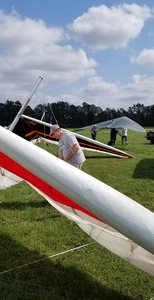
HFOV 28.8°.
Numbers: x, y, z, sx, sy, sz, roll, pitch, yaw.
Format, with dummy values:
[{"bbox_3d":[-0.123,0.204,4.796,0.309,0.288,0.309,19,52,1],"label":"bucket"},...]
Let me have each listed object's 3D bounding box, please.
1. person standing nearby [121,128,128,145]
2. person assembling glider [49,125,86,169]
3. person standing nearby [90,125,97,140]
[{"bbox_3d":[3.966,-1.296,24.979,0.400,1.720,0.500,1,5,17],"label":"person standing nearby"},{"bbox_3d":[-0.183,0.330,5.797,0.560,1.660,0.500,-2,5,-27],"label":"person assembling glider"},{"bbox_3d":[1.427,-1.359,25.977,0.420,1.680,0.500,2,5,18],"label":"person standing nearby"}]

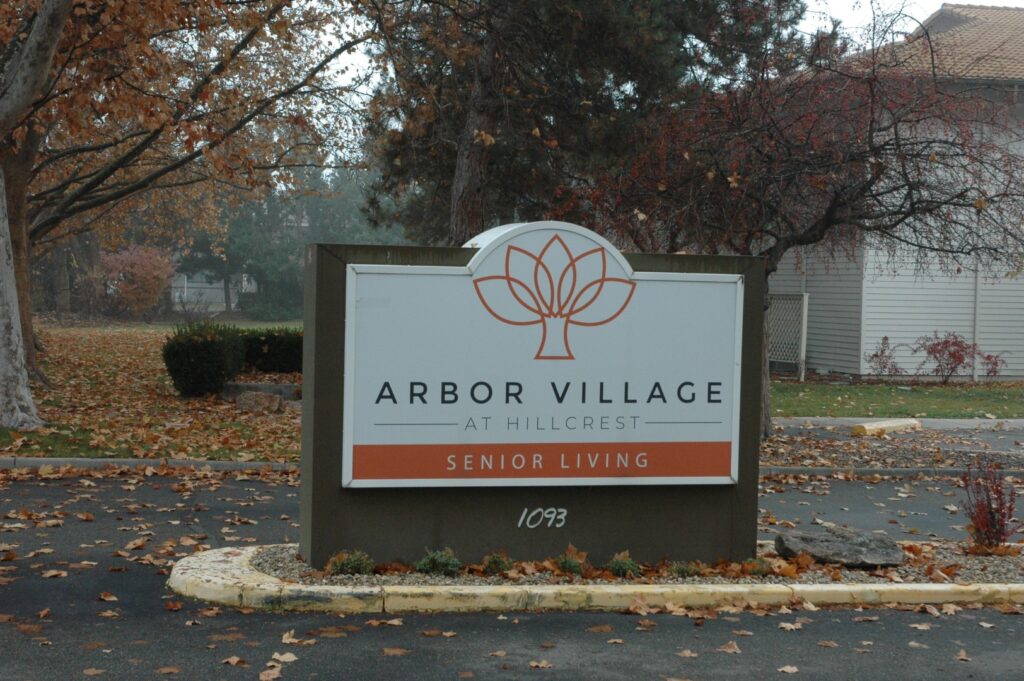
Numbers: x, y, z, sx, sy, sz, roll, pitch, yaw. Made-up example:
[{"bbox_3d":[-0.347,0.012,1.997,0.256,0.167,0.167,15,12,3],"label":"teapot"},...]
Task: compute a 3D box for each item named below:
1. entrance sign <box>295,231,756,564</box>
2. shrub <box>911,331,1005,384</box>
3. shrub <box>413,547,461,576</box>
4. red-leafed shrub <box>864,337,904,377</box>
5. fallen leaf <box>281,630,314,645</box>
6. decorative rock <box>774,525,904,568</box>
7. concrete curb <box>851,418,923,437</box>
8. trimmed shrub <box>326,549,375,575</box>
[{"bbox_3d":[0.123,0.276,9.191,2.453,1.821,0.526,1,2,-15],"label":"entrance sign"},{"bbox_3d":[7.628,0.273,29.200,1.580,0.920,0.850,1,2,0],"label":"shrub"},{"bbox_3d":[-0.368,1.102,8.540,0.240,0.150,0.210,1,2,0],"label":"shrub"},{"bbox_3d":[6.313,0.302,28.900,0.670,0.700,0.550,1,2,0],"label":"red-leafed shrub"},{"bbox_3d":[-0.922,1.274,7.330,0.145,0.045,0.100,1,2,0],"label":"fallen leaf"},{"bbox_3d":[1.786,1.118,9.300,0.650,0.170,0.400,2,2,14],"label":"decorative rock"},{"bbox_3d":[4.319,0.981,19.581,0.160,0.115,1.750,2,2,33],"label":"concrete curb"},{"bbox_3d":[-0.805,1.100,8.500,0.235,0.135,0.200,1,2,0],"label":"trimmed shrub"}]

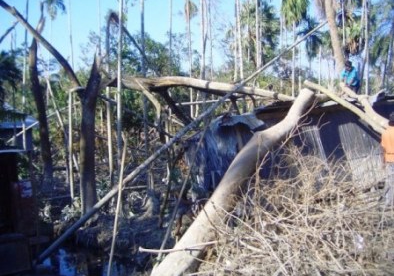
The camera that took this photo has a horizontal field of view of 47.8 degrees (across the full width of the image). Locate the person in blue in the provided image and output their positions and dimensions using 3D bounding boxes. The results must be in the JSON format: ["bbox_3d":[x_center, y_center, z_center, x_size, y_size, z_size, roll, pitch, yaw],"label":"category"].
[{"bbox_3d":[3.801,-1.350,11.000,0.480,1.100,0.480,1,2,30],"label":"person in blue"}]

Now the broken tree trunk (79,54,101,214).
[{"bbox_3d":[-2.038,-0.048,8.500,0.450,3.050,0.420,0,2,0],"label":"broken tree trunk"}]

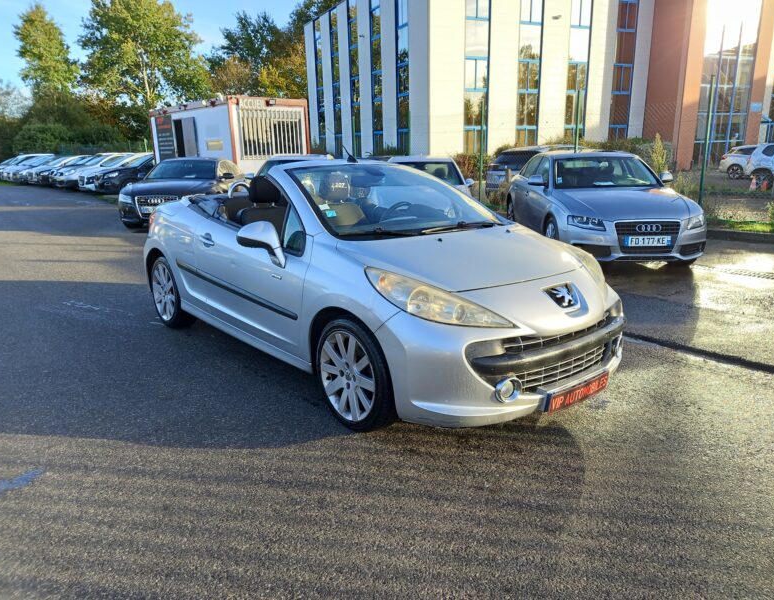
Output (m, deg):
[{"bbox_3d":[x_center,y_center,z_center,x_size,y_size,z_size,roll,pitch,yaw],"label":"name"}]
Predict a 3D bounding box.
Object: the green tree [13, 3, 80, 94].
[{"bbox_3d":[-27.600,-17.900,48.700,5.400,13.200,5.400,-1,15,0],"label":"green tree"}]

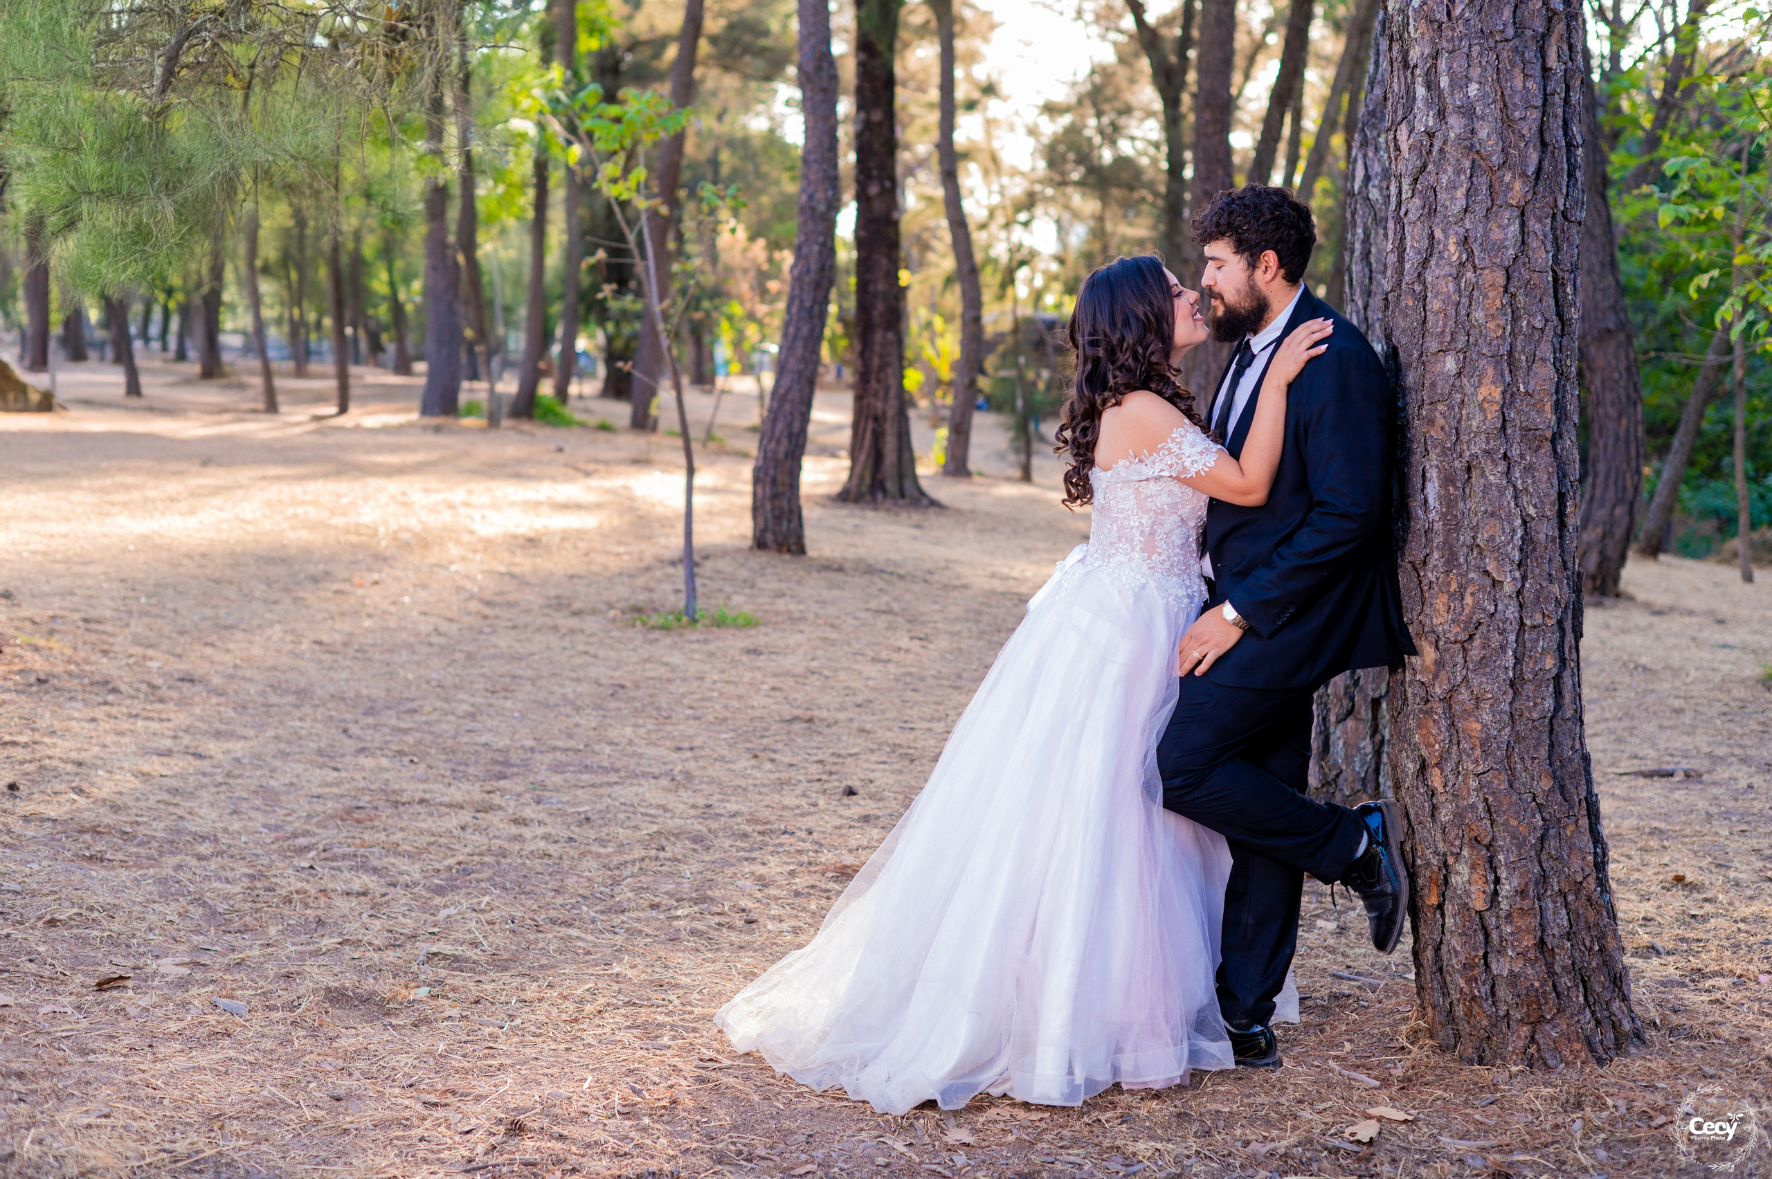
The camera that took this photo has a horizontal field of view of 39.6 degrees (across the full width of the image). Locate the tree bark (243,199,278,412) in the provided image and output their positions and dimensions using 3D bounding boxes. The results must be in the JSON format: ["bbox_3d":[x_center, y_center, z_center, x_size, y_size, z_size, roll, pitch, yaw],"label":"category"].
[{"bbox_3d":[-8.816,-4.013,34.769,0.220,3.000,0.220,-3,6,0],"label":"tree bark"}]

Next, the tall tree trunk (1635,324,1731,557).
[{"bbox_3d":[4.949,-0.922,15.227,0.170,1.446,0.170,15,6,-2],"label":"tall tree trunk"}]

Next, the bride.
[{"bbox_3d":[0.250,0.140,4.847,1.200,1.590,0.800,0,6,0],"label":"bride"}]

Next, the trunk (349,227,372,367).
[{"bbox_3d":[-12.352,-6.833,57.597,0.380,3.250,0.380,0,6,0],"label":"trunk"}]

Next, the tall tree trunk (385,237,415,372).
[{"bbox_3d":[-10.278,-5.982,51.655,0.340,2.980,0.340,-4,6,0],"label":"tall tree trunk"}]

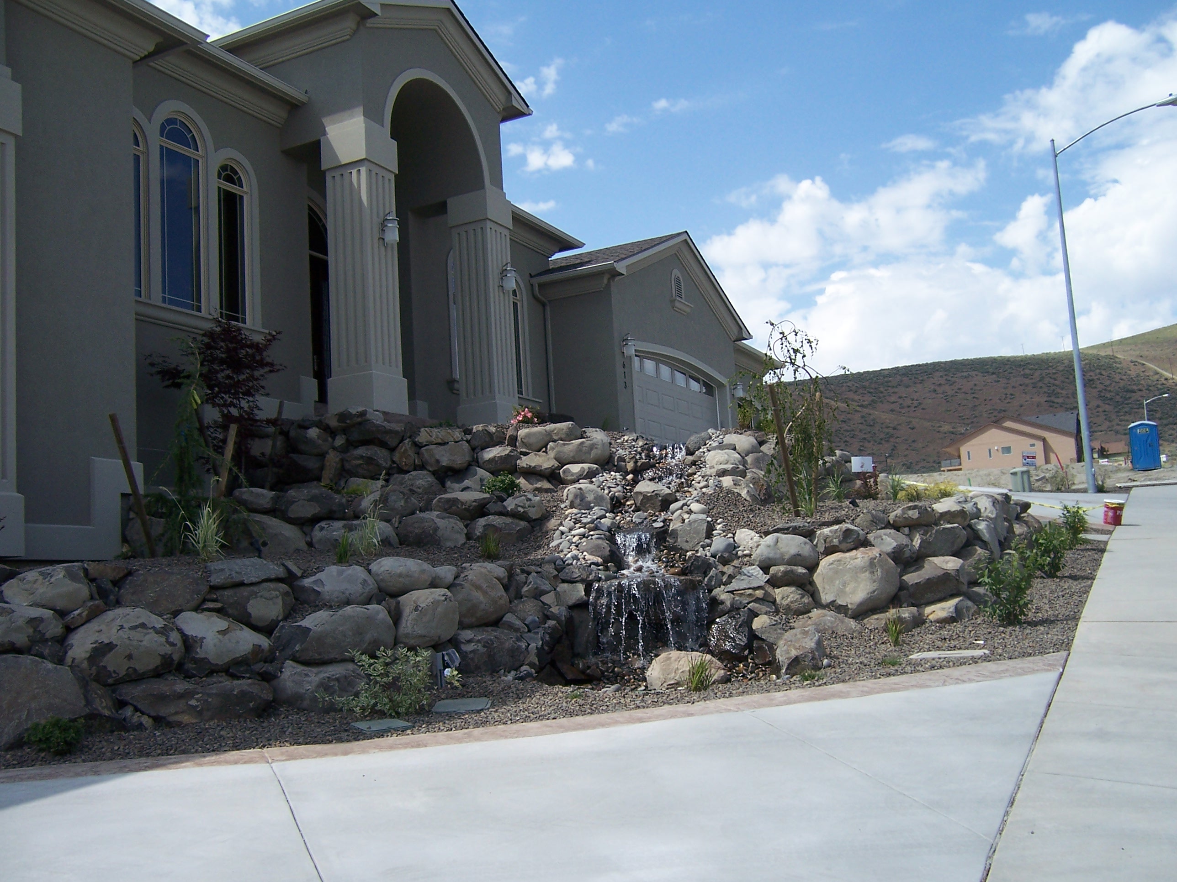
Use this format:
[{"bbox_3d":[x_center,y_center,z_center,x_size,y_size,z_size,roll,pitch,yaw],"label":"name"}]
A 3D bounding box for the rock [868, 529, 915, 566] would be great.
[{"bbox_3d":[2.727,0.956,10.100,0.448,0.320,0.420,-4,-7,7],"label":"rock"}]

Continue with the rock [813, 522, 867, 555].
[{"bbox_3d":[2.330,0.912,10.400,0.487,0.302,0.390,-3,-7,0],"label":"rock"}]

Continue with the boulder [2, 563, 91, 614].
[{"bbox_3d":[-4.440,1.213,9.200,0.680,0.418,0.544,-3,-7,-6],"label":"boulder"}]

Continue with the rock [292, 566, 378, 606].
[{"bbox_3d":[-2.149,1.226,9.500,0.701,0.326,0.520,-3,-7,-7],"label":"rock"}]

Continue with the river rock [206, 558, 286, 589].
[{"bbox_3d":[-2.854,1.103,9.350,0.669,0.224,0.480,-2,-7,-9],"label":"river rock"}]

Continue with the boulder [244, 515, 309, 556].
[{"bbox_3d":[-3.427,1.034,12.200,0.743,0.466,0.595,-2,-7,-9],"label":"boulder"}]

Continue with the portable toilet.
[{"bbox_3d":[26.322,0.239,53.000,1.130,2.300,1.200,-6,-7,18],"label":"portable toilet"}]

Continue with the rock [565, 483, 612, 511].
[{"bbox_3d":[-0.009,0.565,11.300,0.465,0.299,0.400,-3,-7,0],"label":"rock"}]

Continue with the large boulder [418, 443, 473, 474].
[{"bbox_3d":[-1.821,0.205,14.300,0.676,0.404,0.541,-2,-7,-14],"label":"large boulder"}]

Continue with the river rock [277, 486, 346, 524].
[{"bbox_3d":[-3.155,0.734,12.800,0.764,0.436,0.611,-2,-7,-11],"label":"river rock"}]

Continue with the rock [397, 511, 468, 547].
[{"bbox_3d":[-1.740,0.983,12.500,0.782,0.404,0.625,-2,-7,-11],"label":"rock"}]

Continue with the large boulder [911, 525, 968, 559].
[{"bbox_3d":[3.344,0.960,10.700,0.534,0.338,0.428,-3,-7,-6],"label":"large boulder"}]

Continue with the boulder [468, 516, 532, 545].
[{"bbox_3d":[-0.862,0.866,10.900,0.618,0.276,0.480,-3,-7,-3],"label":"boulder"}]

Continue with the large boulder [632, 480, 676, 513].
[{"bbox_3d":[0.703,0.595,12.000,0.472,0.360,0.448,-3,-7,0],"label":"large boulder"}]

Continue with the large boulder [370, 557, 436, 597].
[{"bbox_3d":[-1.598,1.170,9.650,0.569,0.326,0.460,-3,-7,-5],"label":"large boulder"}]

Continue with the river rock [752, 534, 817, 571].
[{"bbox_3d":[1.723,0.972,9.800,0.570,0.316,0.460,-4,-7,5],"label":"river rock"}]

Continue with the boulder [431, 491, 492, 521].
[{"bbox_3d":[-1.268,0.650,11.250,0.601,0.281,0.480,-3,-7,-3],"label":"boulder"}]

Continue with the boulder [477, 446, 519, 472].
[{"bbox_3d":[-1.172,0.233,14.600,0.539,0.365,0.432,-2,-7,-14],"label":"boulder"}]

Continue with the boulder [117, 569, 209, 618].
[{"bbox_3d":[-3.514,1.258,9.250,0.719,0.369,0.520,-2,-7,-11],"label":"boulder"}]

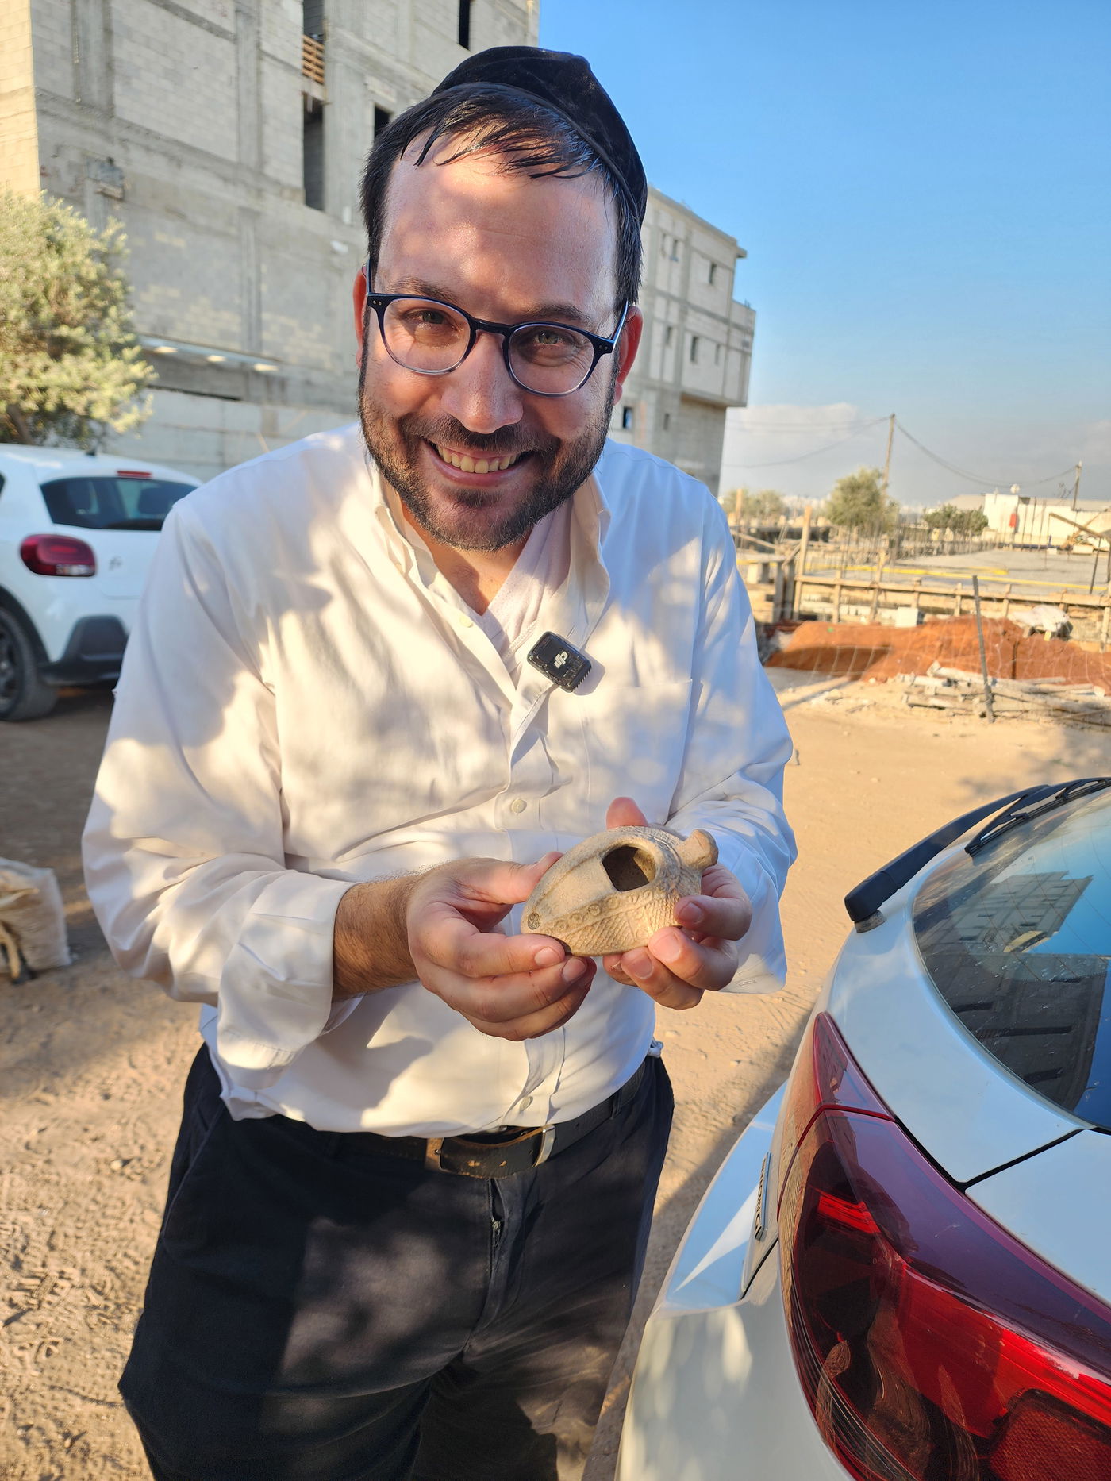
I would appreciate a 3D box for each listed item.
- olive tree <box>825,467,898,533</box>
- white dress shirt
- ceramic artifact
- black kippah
[{"bbox_3d":[14.956,-11.203,48.000,3.600,4.400,3.500,3,13,0],"label":"olive tree"},{"bbox_3d":[-0.073,0.014,0.762,0.545,0.576,0.426,-2,12,-21],"label":"white dress shirt"},{"bbox_3d":[0.038,0.087,0.560,0.117,0.052,0.074,-21,43,-12],"label":"ceramic artifact"},{"bbox_3d":[0.000,-0.397,0.640,0.162,0.073,0.162,25,6,-15],"label":"black kippah"}]

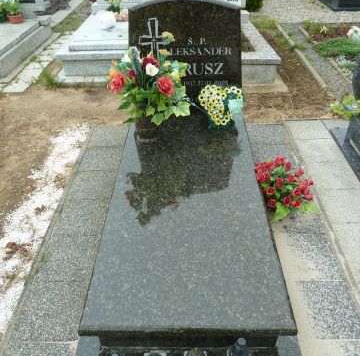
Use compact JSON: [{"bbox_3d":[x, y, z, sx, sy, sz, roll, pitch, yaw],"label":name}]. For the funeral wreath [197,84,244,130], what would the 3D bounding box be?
[{"bbox_3d":[0.260,-0.455,2.283,0.295,0.320,0.130,0,38,0],"label":"funeral wreath"}]

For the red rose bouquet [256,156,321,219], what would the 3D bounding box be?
[{"bbox_3d":[0.675,0.059,2.244,0.360,0.210,0.360,0,39,0],"label":"red rose bouquet"}]

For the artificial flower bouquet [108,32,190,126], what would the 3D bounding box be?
[{"bbox_3d":[-0.179,-0.625,2.172,0.460,0.490,0.400,0,40,1],"label":"artificial flower bouquet"}]

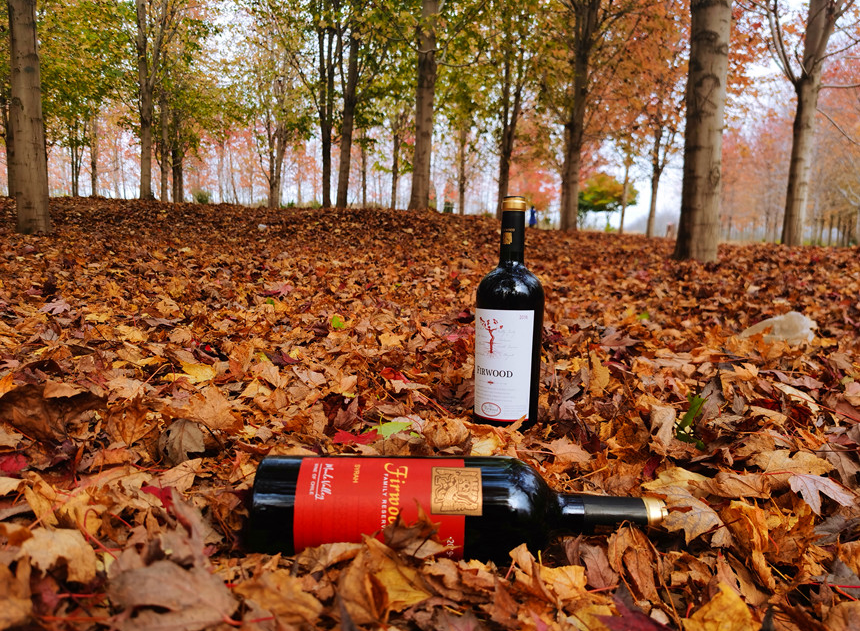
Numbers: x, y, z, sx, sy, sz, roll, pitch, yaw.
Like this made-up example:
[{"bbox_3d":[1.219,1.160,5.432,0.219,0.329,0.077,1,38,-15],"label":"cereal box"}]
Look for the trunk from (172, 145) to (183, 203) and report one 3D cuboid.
[{"bbox_3d":[-7.152,-3.994,19.000,0.280,1.700,0.250,1,6,0],"label":"trunk"}]

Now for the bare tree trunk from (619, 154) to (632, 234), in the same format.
[{"bbox_3d":[6.703,-4.183,23.000,0.190,2.750,0.190,3,6,0],"label":"bare tree trunk"}]

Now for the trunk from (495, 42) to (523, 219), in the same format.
[{"bbox_3d":[1.512,-3.566,13.000,0.420,3.500,0.320,1,6,0],"label":"trunk"}]

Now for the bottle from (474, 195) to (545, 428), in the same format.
[{"bbox_3d":[0.101,0.001,0.850,0.086,0.299,0.086,2,6,0],"label":"bottle"}]

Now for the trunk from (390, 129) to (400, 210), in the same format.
[{"bbox_3d":[-1.131,-4.772,22.000,0.210,2.650,0.210,1,6,0],"label":"trunk"}]

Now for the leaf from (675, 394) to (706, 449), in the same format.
[{"bbox_3d":[0.315,0.128,0.810,0.045,0.052,0.050,4,7,22],"label":"leaf"}]

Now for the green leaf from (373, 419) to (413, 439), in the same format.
[{"bbox_3d":[-0.046,0.137,0.800,0.056,0.018,0.050,1,6,0],"label":"green leaf"}]

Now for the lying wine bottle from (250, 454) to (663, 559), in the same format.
[{"bbox_3d":[0.024,0.149,0.503,0.301,0.080,0.080,1,-16,0],"label":"lying wine bottle"}]

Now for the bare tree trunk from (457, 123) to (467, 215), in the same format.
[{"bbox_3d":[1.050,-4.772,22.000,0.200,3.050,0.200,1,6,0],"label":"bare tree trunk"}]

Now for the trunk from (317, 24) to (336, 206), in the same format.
[{"bbox_3d":[-2.006,-3.876,13.000,0.360,3.700,0.280,1,6,0],"label":"trunk"}]

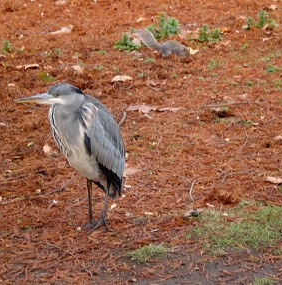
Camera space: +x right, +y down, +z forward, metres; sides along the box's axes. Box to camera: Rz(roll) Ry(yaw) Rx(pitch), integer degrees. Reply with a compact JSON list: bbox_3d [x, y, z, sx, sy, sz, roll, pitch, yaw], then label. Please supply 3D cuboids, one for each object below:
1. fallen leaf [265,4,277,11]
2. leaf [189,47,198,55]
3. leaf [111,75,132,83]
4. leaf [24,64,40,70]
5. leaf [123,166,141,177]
[{"bbox_3d":[1.115,-1.153,9.942,0.100,0.035,0.090,0,16,0],"label":"fallen leaf"},{"bbox_3d":[0.348,-0.621,7.852,0.080,0.035,0.070,0,15,0],"label":"leaf"},{"bbox_3d":[-0.117,-0.396,7.218,0.130,0.040,0.085,0,16,0],"label":"leaf"},{"bbox_3d":[-0.711,-0.486,7.559,0.105,0.030,0.075,0,16,0],"label":"leaf"},{"bbox_3d":[-0.046,0.127,5.099,0.096,0.015,0.104,0,15,0],"label":"leaf"}]

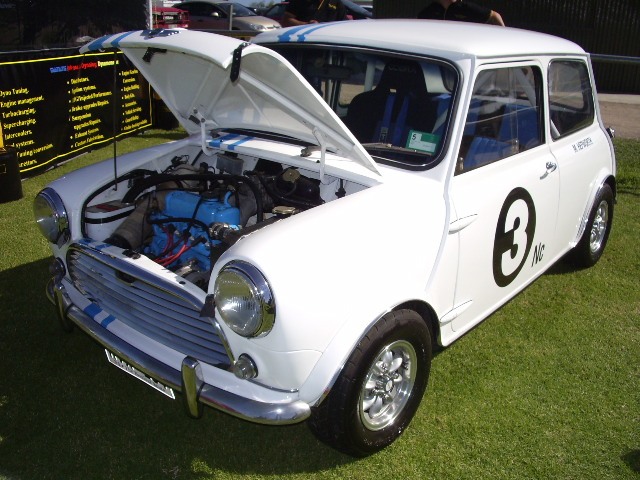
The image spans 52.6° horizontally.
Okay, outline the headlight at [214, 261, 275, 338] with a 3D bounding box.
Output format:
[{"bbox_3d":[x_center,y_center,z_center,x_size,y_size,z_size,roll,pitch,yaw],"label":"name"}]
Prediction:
[{"bbox_3d":[-0.188,0.149,1.746,0.200,0.200,0.100,17,20,37],"label":"headlight"}]

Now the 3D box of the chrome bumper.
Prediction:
[{"bbox_3d":[-0.597,0.323,2.135,1.340,0.200,0.210,17,26,37],"label":"chrome bumper"}]

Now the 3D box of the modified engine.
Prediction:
[{"bbox_3d":[-0.379,0.021,2.289,0.840,0.420,0.550,17,26,37],"label":"modified engine"}]

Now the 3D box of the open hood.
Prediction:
[{"bbox_3d":[-0.333,-0.456,2.160,0.990,0.180,0.660,17,-18,37],"label":"open hood"}]

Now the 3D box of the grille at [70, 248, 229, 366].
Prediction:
[{"bbox_3d":[-0.589,0.171,2.086,0.920,0.260,0.100,17,26,37],"label":"grille"}]

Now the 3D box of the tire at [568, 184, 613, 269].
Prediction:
[{"bbox_3d":[1.465,-0.082,3.561,0.170,0.485,0.485,17,26,37],"label":"tire"}]

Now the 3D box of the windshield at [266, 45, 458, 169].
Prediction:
[{"bbox_3d":[0.002,-0.559,2.537,1.150,0.430,0.110,17,-7,37],"label":"windshield"}]

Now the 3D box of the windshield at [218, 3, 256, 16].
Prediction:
[{"bbox_3d":[-2.629,-7.286,20.500,0.800,0.150,1.380,43,34,12],"label":"windshield"}]

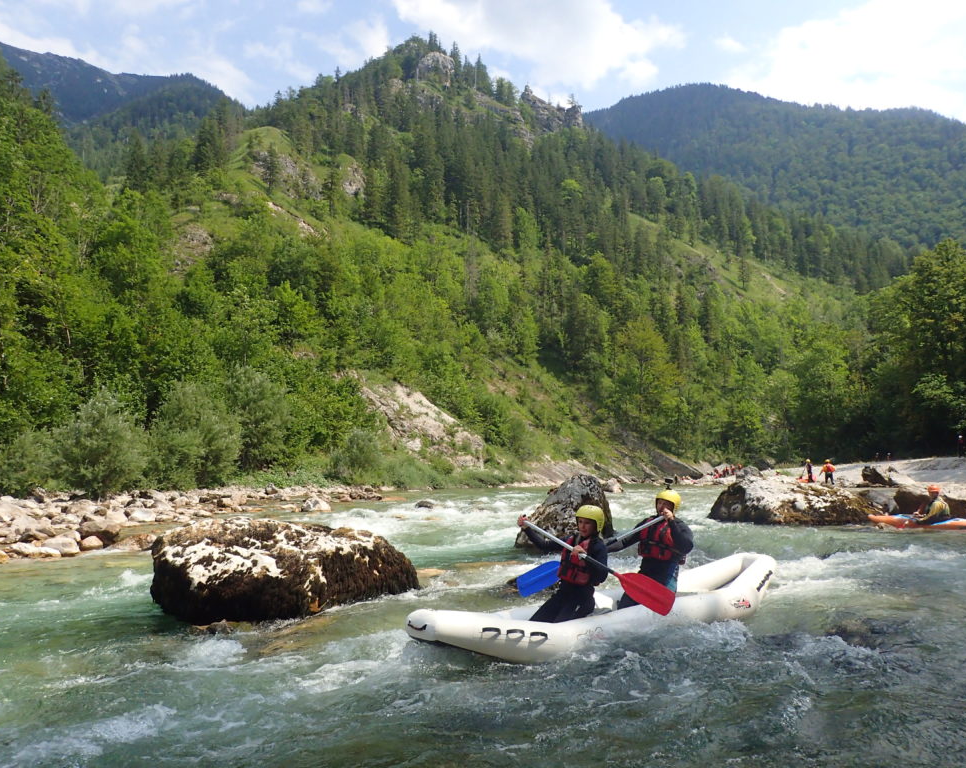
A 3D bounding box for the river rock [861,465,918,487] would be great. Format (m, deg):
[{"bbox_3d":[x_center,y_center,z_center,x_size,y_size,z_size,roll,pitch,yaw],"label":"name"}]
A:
[{"bbox_3d":[23.300,5.222,41.679,3.200,1.250,2.400,-3,-7,24],"label":"river rock"}]

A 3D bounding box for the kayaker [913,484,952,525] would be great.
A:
[{"bbox_3d":[9.370,2.544,15.414,0.820,0.860,0.520,-1,-6,6],"label":"kayaker"}]

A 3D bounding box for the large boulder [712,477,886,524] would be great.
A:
[{"bbox_3d":[7.400,2.709,17.509,3.800,1.050,2.300,-2,-7,17],"label":"large boulder"}]

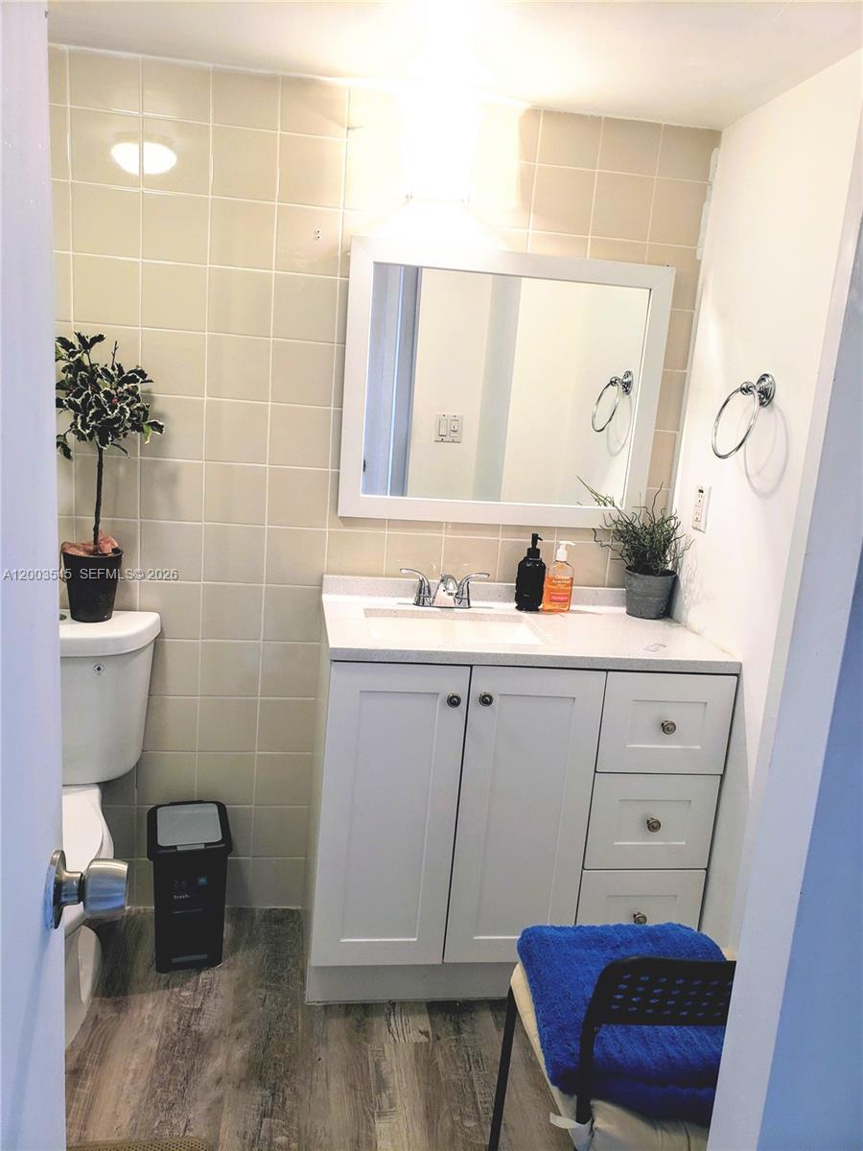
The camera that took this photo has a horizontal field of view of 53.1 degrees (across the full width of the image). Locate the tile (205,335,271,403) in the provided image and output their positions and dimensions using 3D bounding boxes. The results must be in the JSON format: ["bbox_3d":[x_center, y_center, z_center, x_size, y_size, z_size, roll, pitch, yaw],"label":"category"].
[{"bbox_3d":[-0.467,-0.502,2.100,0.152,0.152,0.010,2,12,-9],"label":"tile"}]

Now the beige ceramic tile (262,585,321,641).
[{"bbox_3d":[-0.362,0.104,2.251,0.152,0.152,0.010,2,12,-9],"label":"beige ceramic tile"}]

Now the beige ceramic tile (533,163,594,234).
[{"bbox_3d":[0.326,-0.922,2.134,0.151,0.152,0.010,2,12,-9],"label":"beige ceramic tile"}]

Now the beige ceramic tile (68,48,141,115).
[{"bbox_3d":[-0.726,-1.098,1.929,0.152,0.120,0.010,2,12,-9],"label":"beige ceramic tile"}]

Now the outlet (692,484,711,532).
[{"bbox_3d":[0.666,-0.168,2.143,0.008,0.114,0.076,2,12,-9],"label":"outlet"}]

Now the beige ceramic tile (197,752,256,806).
[{"bbox_3d":[-0.547,0.546,2.322,0.152,0.152,0.010,2,12,-9],"label":"beige ceramic tile"}]

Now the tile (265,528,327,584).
[{"bbox_3d":[-0.352,-0.046,2.228,0.152,0.152,0.010,3,12,-9],"label":"tile"}]

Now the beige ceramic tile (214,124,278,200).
[{"bbox_3d":[-0.432,-0.951,2.004,0.151,0.151,0.010,3,12,-9],"label":"beige ceramic tile"}]

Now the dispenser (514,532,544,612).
[{"bbox_3d":[0.260,-0.011,2.241,0.075,0.199,0.074,4,12,-1],"label":"dispenser"}]

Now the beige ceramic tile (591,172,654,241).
[{"bbox_3d":[0.478,-0.915,2.157,0.148,0.148,0.010,2,12,-9],"label":"beige ceramic tile"}]

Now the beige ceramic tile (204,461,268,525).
[{"bbox_3d":[-0.491,-0.202,2.163,0.151,0.151,0.010,3,12,-9],"label":"beige ceramic tile"}]

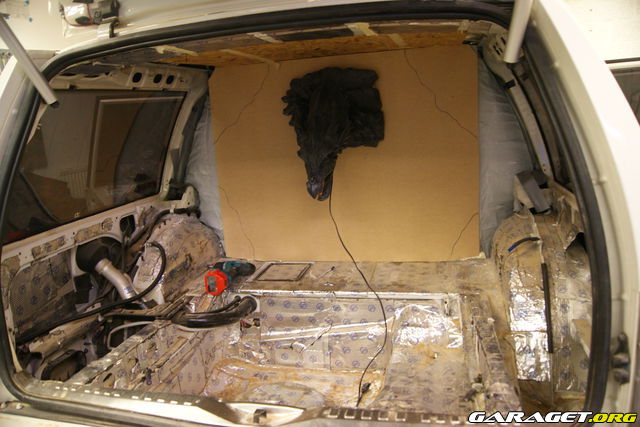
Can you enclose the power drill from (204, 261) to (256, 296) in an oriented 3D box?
[{"bbox_3d":[-0.349,0.210,1.712,0.201,0.082,0.242,0,13,16],"label":"power drill"}]

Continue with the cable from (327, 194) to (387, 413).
[{"bbox_3d":[0.111,0.257,1.596,0.221,0.587,0.474,0,13,13],"label":"cable"}]

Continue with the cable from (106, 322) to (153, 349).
[{"bbox_3d":[-0.560,0.336,1.367,0.093,0.062,0.160,0,13,13],"label":"cable"}]

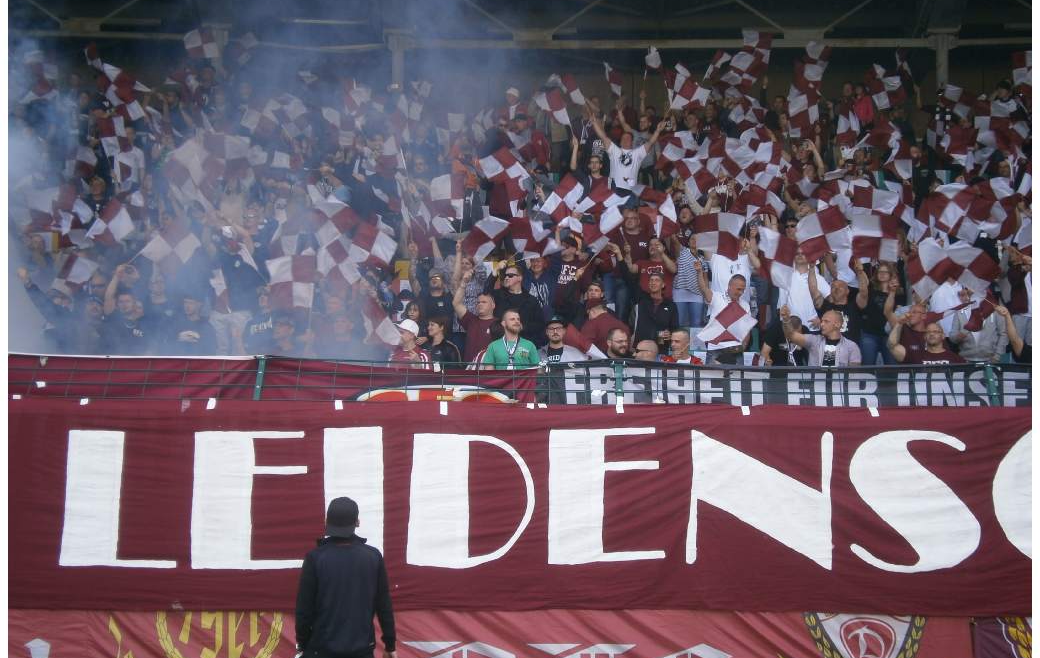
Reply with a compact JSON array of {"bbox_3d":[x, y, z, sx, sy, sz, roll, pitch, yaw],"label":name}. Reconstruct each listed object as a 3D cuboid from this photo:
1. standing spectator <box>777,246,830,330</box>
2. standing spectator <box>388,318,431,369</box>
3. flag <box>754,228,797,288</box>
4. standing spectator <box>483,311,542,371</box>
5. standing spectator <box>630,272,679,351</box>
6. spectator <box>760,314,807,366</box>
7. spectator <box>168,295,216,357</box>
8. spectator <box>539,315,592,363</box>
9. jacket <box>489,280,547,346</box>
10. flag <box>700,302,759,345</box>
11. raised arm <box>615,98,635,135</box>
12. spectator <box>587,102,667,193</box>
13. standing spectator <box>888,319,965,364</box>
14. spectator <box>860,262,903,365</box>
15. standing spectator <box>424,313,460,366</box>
[{"bbox_3d":[2.920,0.030,18.603,0.560,1.800,0.400,-1,-6,5],"label":"standing spectator"},{"bbox_3d":[-1.010,0.761,16.425,0.500,1.720,0.360,-3,-6,30],"label":"standing spectator"},{"bbox_3d":[2.646,-0.740,18.700,0.440,0.650,0.200,0,-6,0],"label":"flag"},{"bbox_3d":[-0.078,0.713,16.422,0.550,1.790,0.340,1,-5,-6],"label":"standing spectator"},{"bbox_3d":[1.368,0.315,18.104,0.520,1.780,0.380,-1,-6,10],"label":"standing spectator"},{"bbox_3d":[2.536,0.732,17.213,0.550,1.750,0.400,-1,-6,18],"label":"spectator"},{"bbox_3d":[-3.120,0.550,17.023,0.530,1.760,0.360,0,-5,5],"label":"spectator"},{"bbox_3d":[0.418,0.770,16.603,0.520,1.800,0.360,0,-6,0],"label":"spectator"},{"bbox_3d":[-0.035,-0.126,18.250,0.580,0.720,0.330,-1,-6,12],"label":"jacket"},{"bbox_3d":[2.011,-0.053,17.500,0.560,0.430,0.200,0,-6,0],"label":"flag"},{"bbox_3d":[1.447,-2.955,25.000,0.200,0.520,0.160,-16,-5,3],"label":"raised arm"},{"bbox_3d":[1.362,-1.829,22.884,0.960,2.150,0.420,0,-6,0],"label":"spectator"},{"bbox_3d":[3.806,0.790,16.794,0.680,1.770,0.450,-2,-7,16],"label":"standing spectator"},{"bbox_3d":[3.666,0.170,18.197,0.500,1.720,0.420,-1,-7,15],"label":"spectator"},{"bbox_3d":[-0.746,0.707,16.898,0.480,1.700,0.380,-4,-8,30],"label":"standing spectator"}]

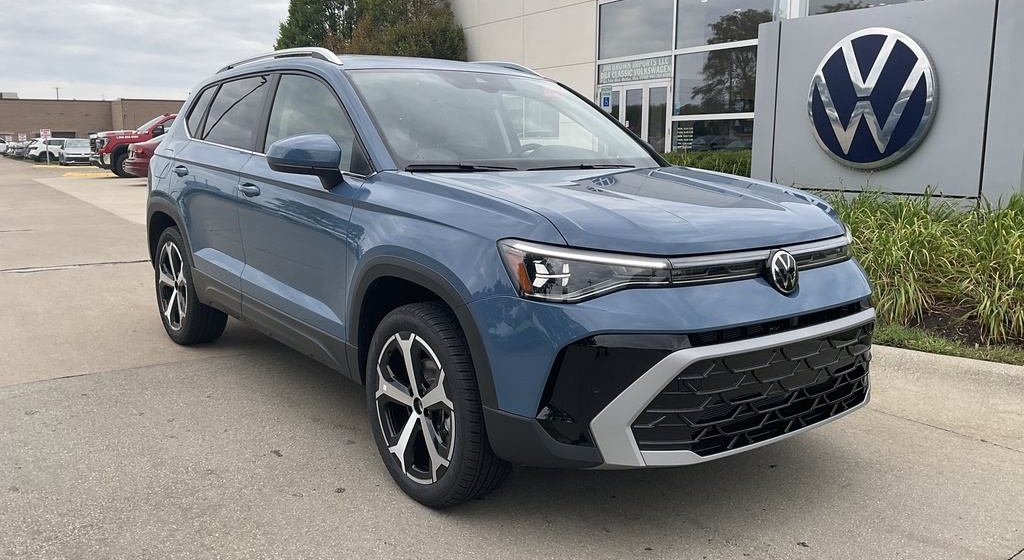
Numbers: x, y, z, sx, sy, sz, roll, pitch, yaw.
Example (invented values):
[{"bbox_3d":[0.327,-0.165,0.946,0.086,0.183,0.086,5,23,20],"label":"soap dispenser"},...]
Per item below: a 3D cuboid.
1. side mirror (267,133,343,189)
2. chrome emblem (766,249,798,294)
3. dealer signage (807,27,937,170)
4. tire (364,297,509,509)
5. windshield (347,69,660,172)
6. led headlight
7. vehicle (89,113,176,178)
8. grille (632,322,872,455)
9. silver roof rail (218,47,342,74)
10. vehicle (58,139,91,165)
[{"bbox_3d":[-0.790,-0.457,3.268,0.240,0.190,0.155,-7,13,-37],"label":"side mirror"},{"bbox_3d":[0.862,-0.029,2.746,0.140,0.145,0.030,-7,13,-37],"label":"chrome emblem"},{"bbox_3d":[3.493,-1.746,8.300,0.100,1.360,1.360,-6,11,-35],"label":"dealer signage"},{"bbox_3d":[-0.251,0.419,2.971,0.225,0.685,0.685,-7,13,-37],"label":"tire"},{"bbox_3d":[0.016,-0.694,3.756,1.430,0.130,0.900,-6,42,-37],"label":"windshield"},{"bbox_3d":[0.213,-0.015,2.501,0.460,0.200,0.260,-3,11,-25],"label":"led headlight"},{"bbox_3d":[-10.985,-4.643,29.566,6.300,2.030,2.060,-7,12,-39],"label":"vehicle"},{"bbox_3d":[0.852,0.344,2.816,1.240,0.320,0.150,-6,12,-37],"label":"grille"},{"bbox_3d":[-1.240,-1.109,4.392,0.070,0.095,1.670,-6,12,-37],"label":"silver roof rail"},{"bbox_3d":[-24.255,-7.168,48.000,1.800,1.470,4.500,-6,11,-32],"label":"vehicle"}]

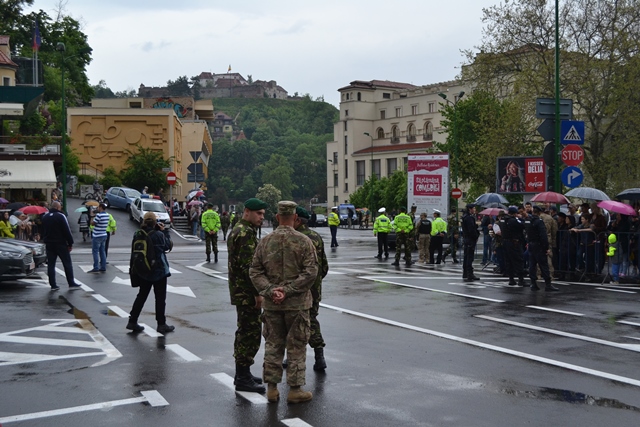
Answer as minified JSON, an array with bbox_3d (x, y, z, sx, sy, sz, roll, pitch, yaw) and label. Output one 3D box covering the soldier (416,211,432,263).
[{"bbox_3d":[3.471,0.779,26.500,0.520,1.690,0.350,0,0,-9],"label":"soldier"}]

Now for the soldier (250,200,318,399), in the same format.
[{"bbox_3d":[-0.320,0.776,7.150,0.620,1.780,0.420,0,0,3],"label":"soldier"}]

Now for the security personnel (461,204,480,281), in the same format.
[{"bbox_3d":[3.520,0.680,18.600,0.420,1.780,0.520,0,0,13],"label":"security personnel"}]

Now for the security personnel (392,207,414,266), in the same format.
[{"bbox_3d":[2.505,0.690,24.000,0.600,1.790,0.360,0,0,0],"label":"security personnel"}]

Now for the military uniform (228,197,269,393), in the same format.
[{"bbox_3d":[-0.695,0.766,7.720,0.370,1.810,0.550,0,0,-7],"label":"military uniform"}]

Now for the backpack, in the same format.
[{"bbox_3d":[-2.489,0.567,11.250,0.350,0.640,0.260,0,1,34],"label":"backpack"}]

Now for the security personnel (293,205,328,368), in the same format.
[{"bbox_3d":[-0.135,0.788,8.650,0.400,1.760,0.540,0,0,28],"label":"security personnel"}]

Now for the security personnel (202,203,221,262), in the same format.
[{"bbox_3d":[-3.290,0.592,24.300,0.590,1.790,0.400,0,0,-3],"label":"security personnel"}]

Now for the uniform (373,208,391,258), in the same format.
[{"bbox_3d":[2.276,0.708,29.000,0.560,1.820,0.380,0,0,-11],"label":"uniform"}]

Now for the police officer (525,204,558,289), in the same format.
[{"bbox_3d":[4.722,0.737,17.250,0.580,1.820,0.480,0,0,43],"label":"police officer"}]

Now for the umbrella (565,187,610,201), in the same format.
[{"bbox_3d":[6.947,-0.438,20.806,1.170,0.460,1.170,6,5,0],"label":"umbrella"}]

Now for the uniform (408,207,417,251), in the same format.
[{"bbox_3d":[2.920,0.673,25.400,0.550,1.790,0.520,0,0,16],"label":"uniform"}]

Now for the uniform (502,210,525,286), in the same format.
[{"bbox_3d":[4.384,0.731,18.100,0.580,1.790,0.420,0,1,35],"label":"uniform"}]

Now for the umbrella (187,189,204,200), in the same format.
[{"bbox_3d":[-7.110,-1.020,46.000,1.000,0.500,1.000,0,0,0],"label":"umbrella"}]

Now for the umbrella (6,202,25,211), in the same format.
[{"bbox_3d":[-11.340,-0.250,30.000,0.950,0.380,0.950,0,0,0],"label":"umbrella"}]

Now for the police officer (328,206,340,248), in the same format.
[{"bbox_3d":[0.631,0.604,35.300,0.520,1.790,0.380,0,1,45],"label":"police officer"}]

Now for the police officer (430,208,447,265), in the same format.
[{"bbox_3d":[3.732,0.734,25.200,0.520,1.760,0.360,0,1,-32],"label":"police officer"}]

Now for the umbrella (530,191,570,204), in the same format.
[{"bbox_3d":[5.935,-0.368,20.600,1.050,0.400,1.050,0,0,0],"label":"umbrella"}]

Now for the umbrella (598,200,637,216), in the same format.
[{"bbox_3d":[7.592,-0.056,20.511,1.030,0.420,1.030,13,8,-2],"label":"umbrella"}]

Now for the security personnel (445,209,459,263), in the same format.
[{"bbox_3d":[4.322,0.720,26.200,0.580,1.810,0.520,0,0,9],"label":"security personnel"}]

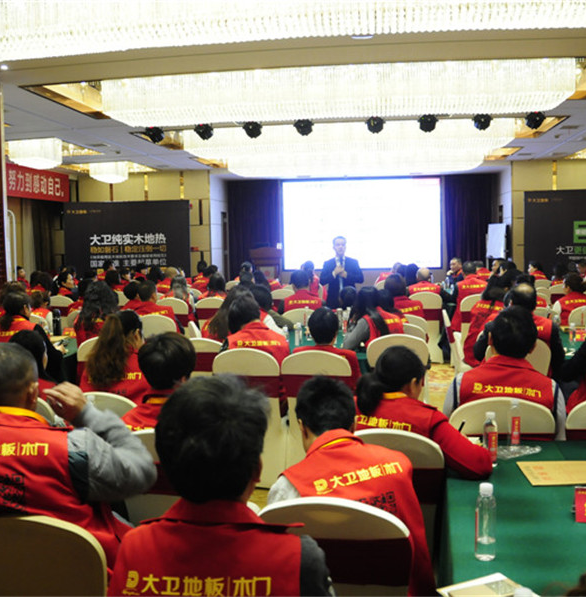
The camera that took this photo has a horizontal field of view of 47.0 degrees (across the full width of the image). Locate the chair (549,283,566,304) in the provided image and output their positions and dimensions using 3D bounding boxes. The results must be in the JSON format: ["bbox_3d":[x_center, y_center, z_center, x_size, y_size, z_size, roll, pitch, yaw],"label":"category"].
[{"bbox_3d":[4.286,0.215,10.758,0.455,0.930,0.560,0,5,12],"label":"chair"}]

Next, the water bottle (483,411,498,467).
[{"bbox_3d":[0.797,0.564,2.716,0.058,0.222,0.058,0,5,8],"label":"water bottle"}]

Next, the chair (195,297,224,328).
[{"bbox_3d":[-1.060,0.428,9.475,0.455,0.930,0.560,0,5,10],"label":"chair"}]

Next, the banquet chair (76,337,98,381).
[{"bbox_3d":[-1.492,0.743,5.768,0.455,0.930,0.560,0,5,8],"label":"banquet chair"}]

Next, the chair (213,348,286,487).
[{"bbox_3d":[-0.277,0.789,4.918,0.455,0.930,0.560,0,5,9],"label":"chair"}]

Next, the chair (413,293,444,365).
[{"bbox_3d":[1.773,0.368,9.101,0.460,0.950,0.550,0,5,8],"label":"chair"}]

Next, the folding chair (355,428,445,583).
[{"bbox_3d":[0.394,0.954,2.928,0.460,0.940,0.550,0,5,7],"label":"folding chair"}]

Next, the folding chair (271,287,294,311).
[{"bbox_3d":[-0.096,0.315,10.025,0.460,0.940,0.550,0,5,5],"label":"folding chair"}]

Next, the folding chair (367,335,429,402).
[{"bbox_3d":[0.801,0.718,5.292,0.460,0.950,0.550,0,5,4],"label":"folding chair"}]

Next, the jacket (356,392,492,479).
[{"bbox_3d":[0.422,0.645,2.518,0.560,0.550,0.420,1,4,28],"label":"jacket"}]

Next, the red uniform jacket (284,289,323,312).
[{"bbox_3d":[0.125,0.235,7.638,0.440,0.710,0.300,0,5,8],"label":"red uniform jacket"}]

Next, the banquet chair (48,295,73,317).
[{"bbox_3d":[-3.397,0.455,10.162,0.450,0.930,0.540,-1,4,6],"label":"banquet chair"}]

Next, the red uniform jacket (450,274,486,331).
[{"bbox_3d":[2.438,0.049,9.203,0.460,0.750,0.320,-1,5,-3],"label":"red uniform jacket"}]

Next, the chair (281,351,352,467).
[{"bbox_3d":[0.199,0.787,4.609,0.460,0.950,0.550,0,5,9],"label":"chair"}]

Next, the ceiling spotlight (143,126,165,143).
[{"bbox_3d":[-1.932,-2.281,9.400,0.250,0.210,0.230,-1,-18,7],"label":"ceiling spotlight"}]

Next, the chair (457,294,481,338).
[{"bbox_3d":[2.380,0.392,8.847,0.460,0.940,0.550,0,5,3],"label":"chair"}]

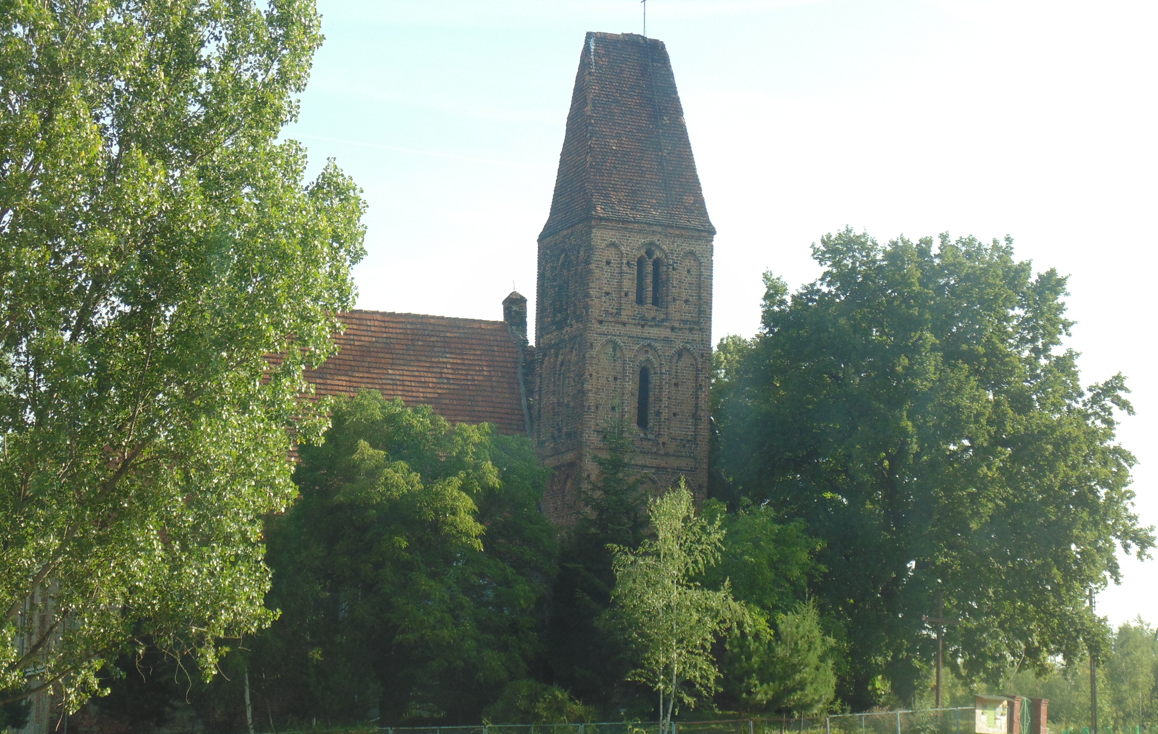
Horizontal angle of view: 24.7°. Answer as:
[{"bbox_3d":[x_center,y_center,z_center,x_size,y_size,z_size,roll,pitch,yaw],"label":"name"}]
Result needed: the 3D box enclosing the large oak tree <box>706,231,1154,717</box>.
[{"bbox_3d":[12.866,3.829,96.000,15.600,17.400,14.800,0,-8,7],"label":"large oak tree"}]

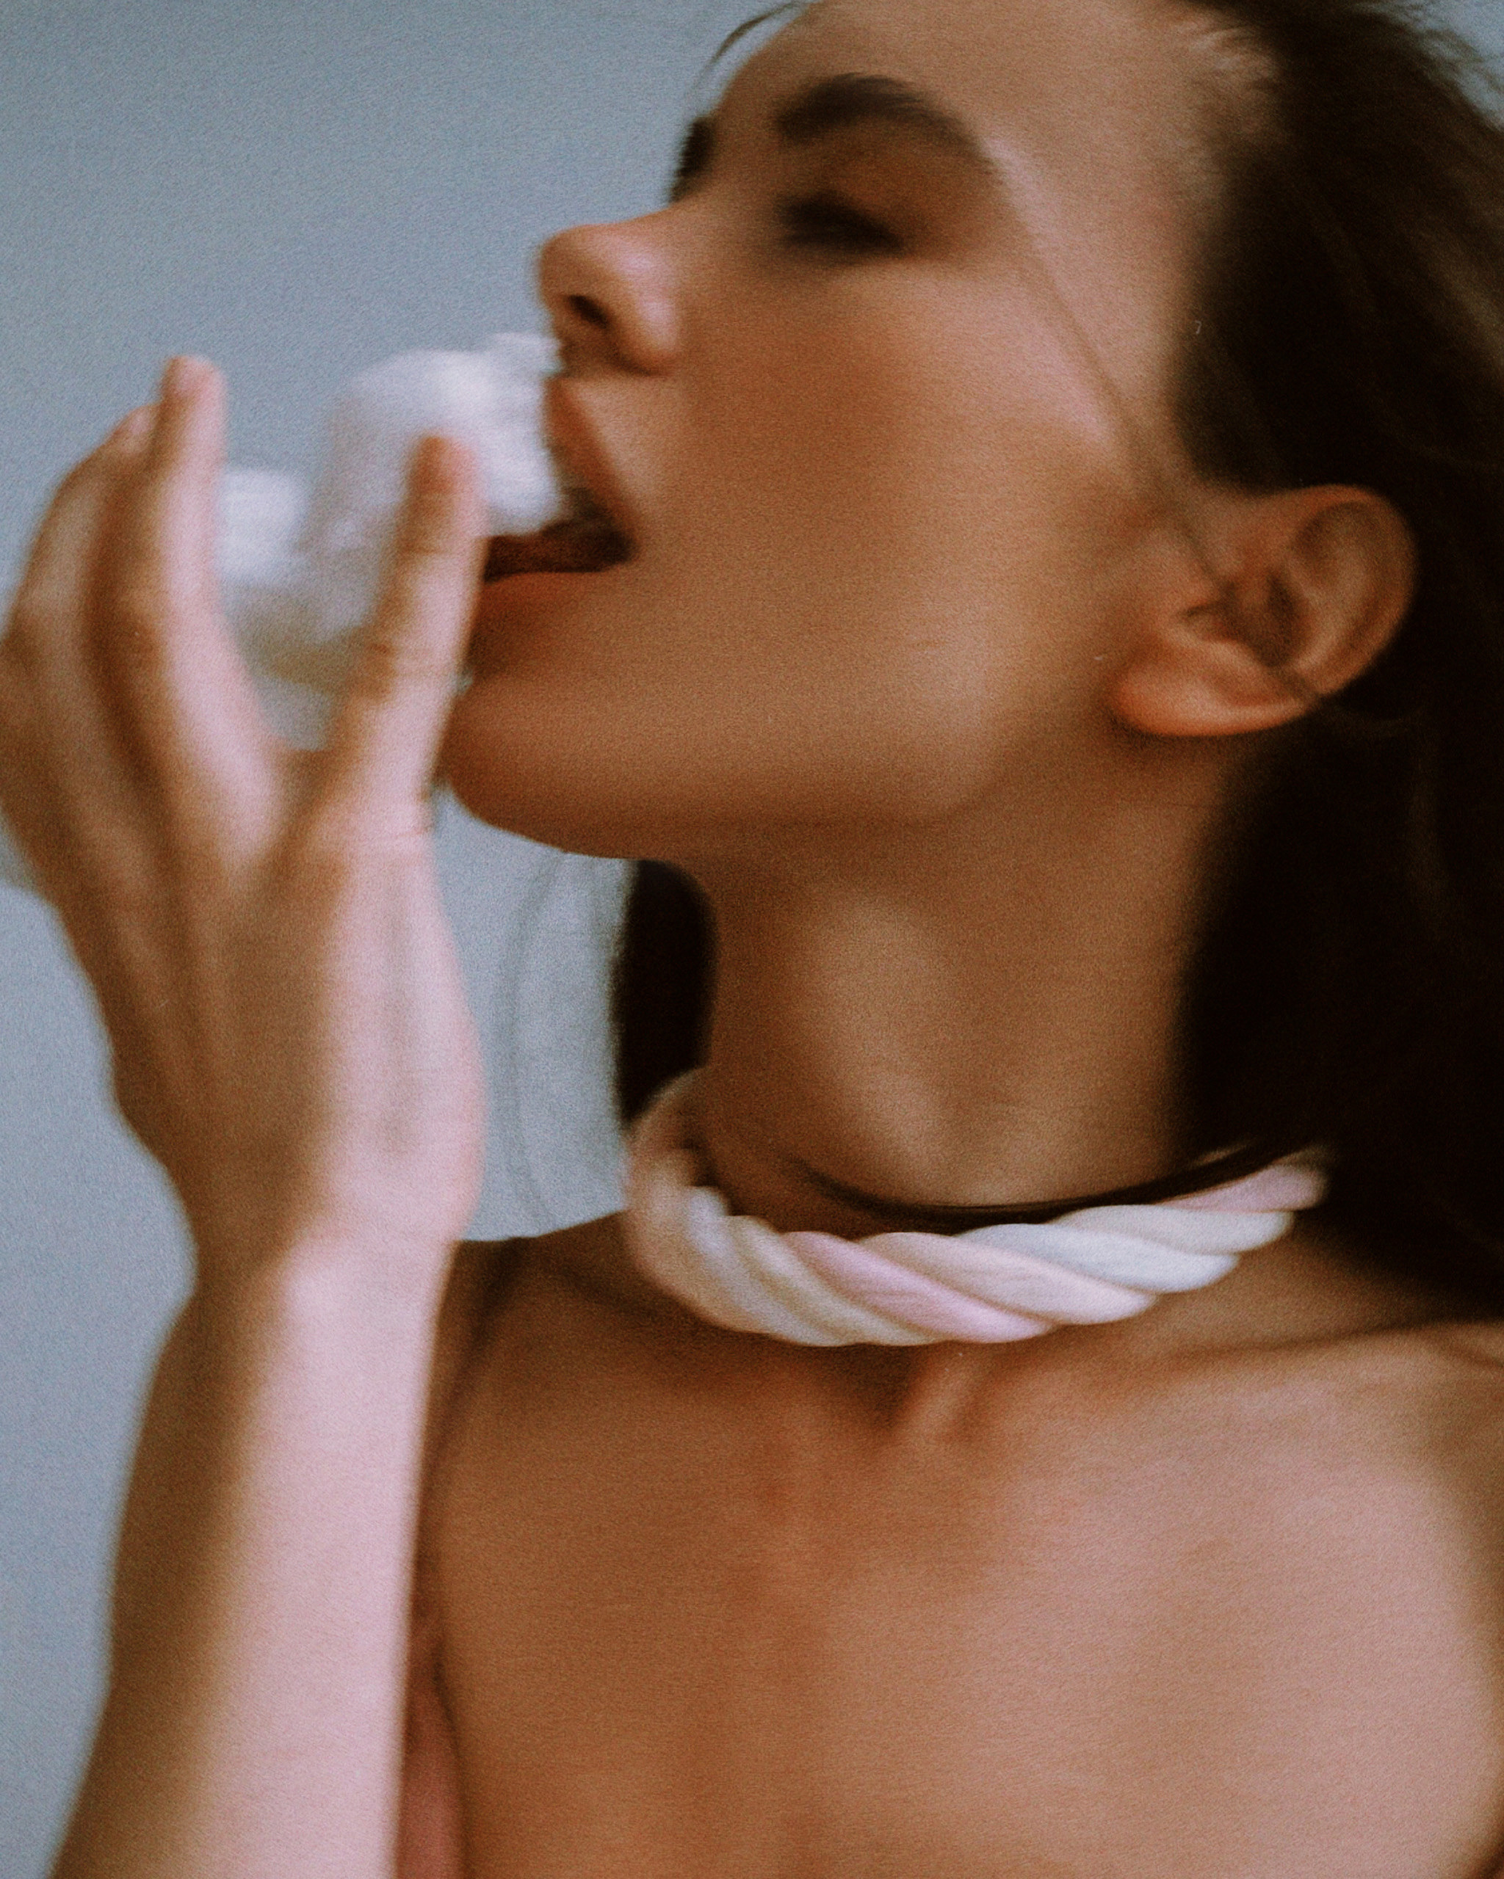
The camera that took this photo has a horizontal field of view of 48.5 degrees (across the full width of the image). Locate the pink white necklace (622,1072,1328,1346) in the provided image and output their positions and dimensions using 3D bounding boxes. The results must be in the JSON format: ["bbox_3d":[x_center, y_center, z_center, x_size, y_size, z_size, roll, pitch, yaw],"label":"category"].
[{"bbox_3d":[0.049,0.044,0.372,0.161,0.034,0.155,-2,18,16],"label":"pink white necklace"}]

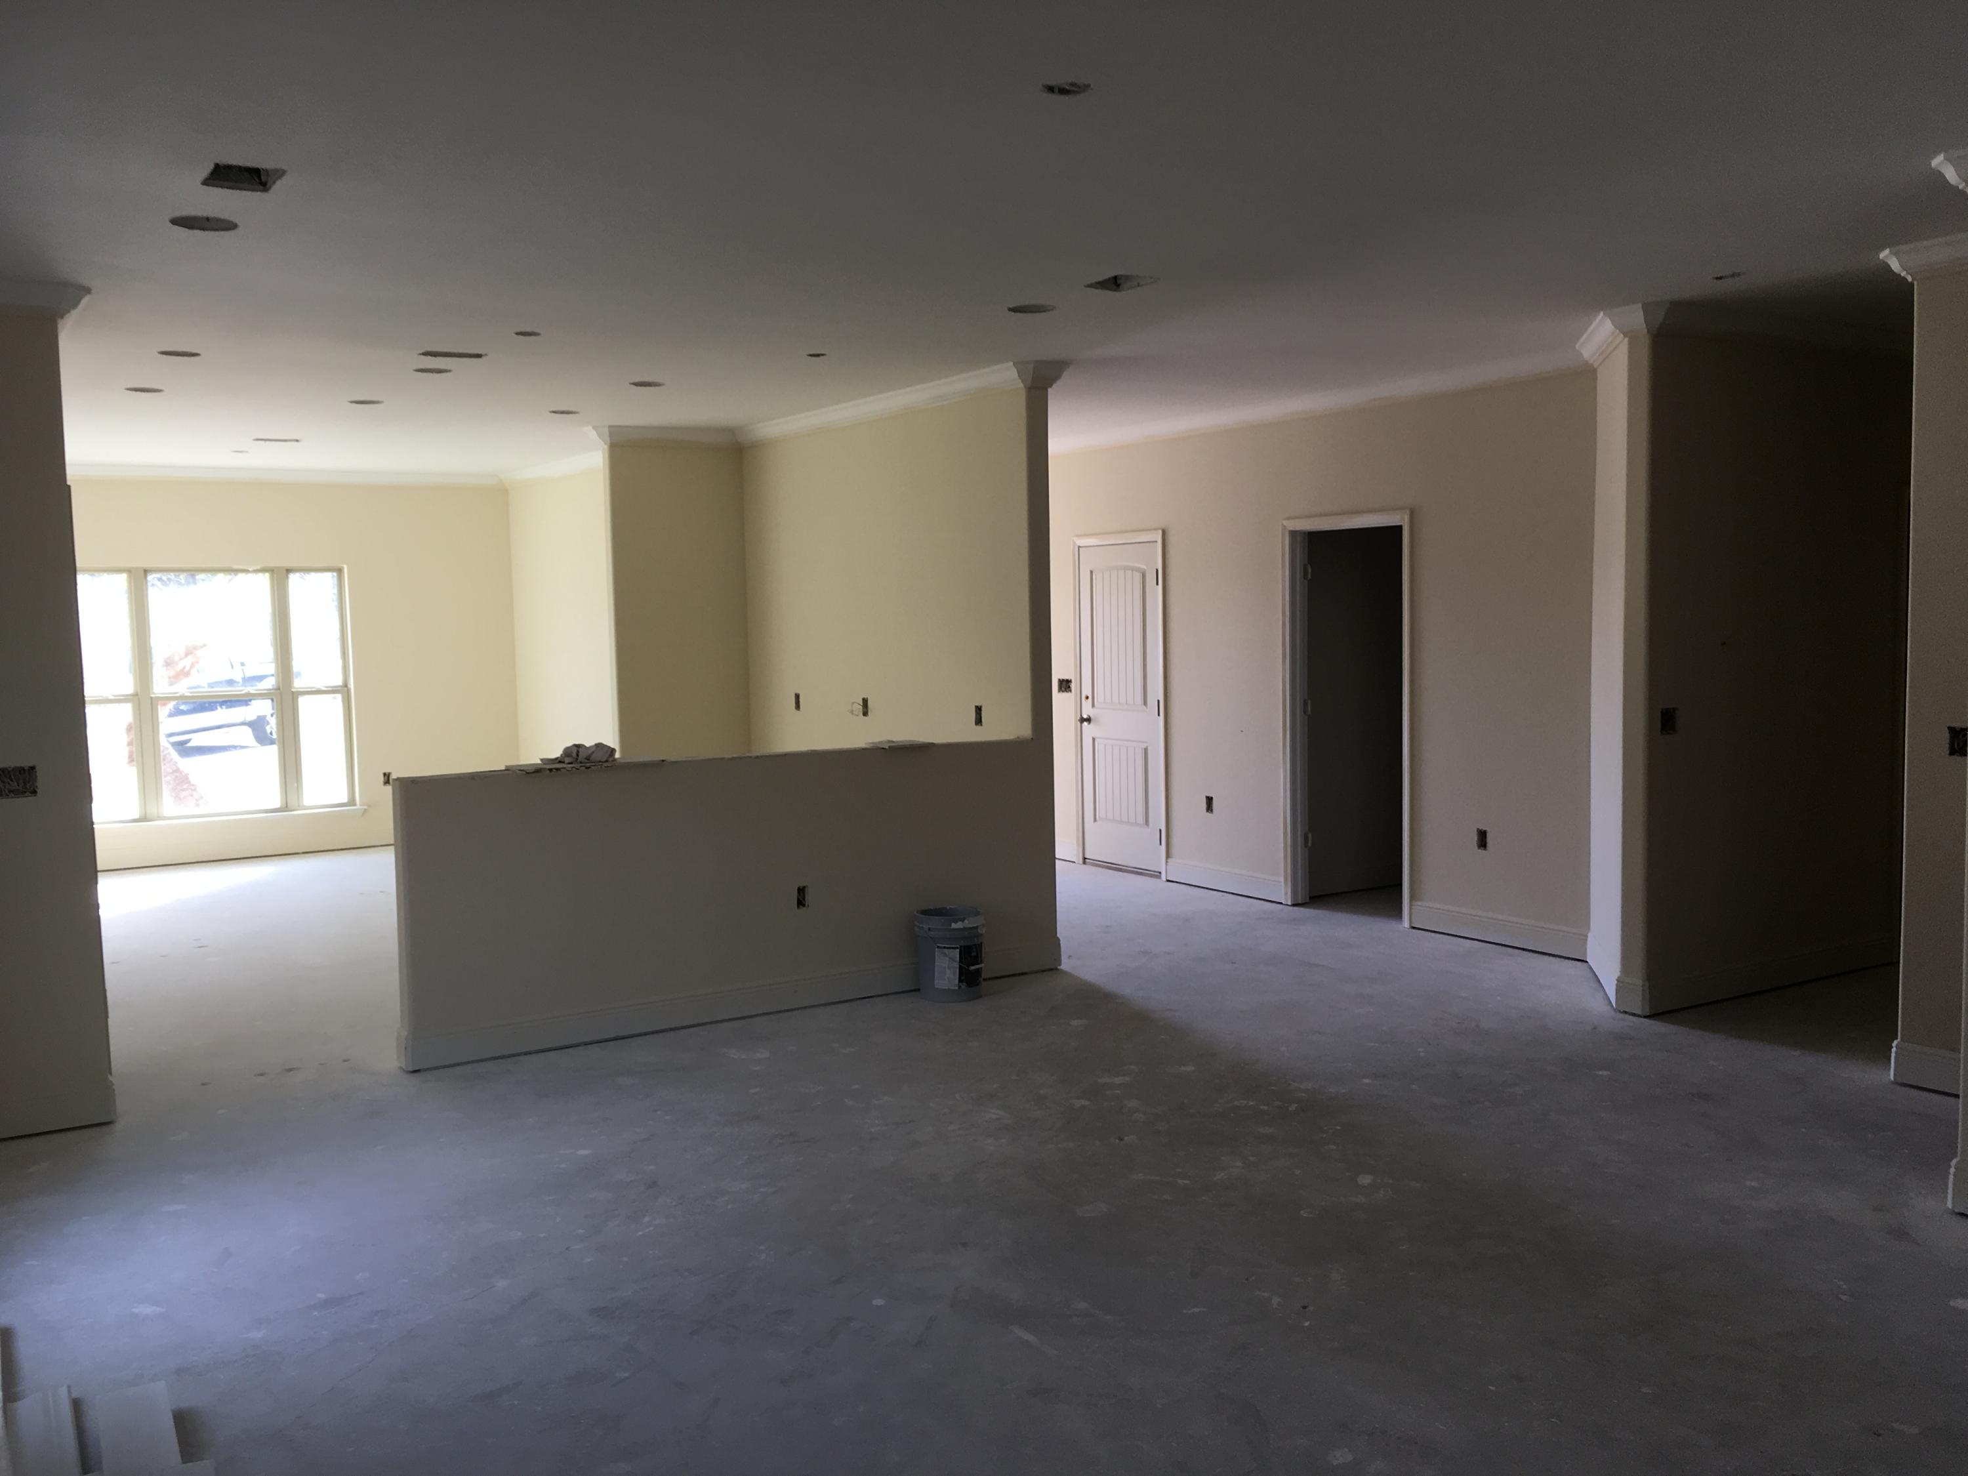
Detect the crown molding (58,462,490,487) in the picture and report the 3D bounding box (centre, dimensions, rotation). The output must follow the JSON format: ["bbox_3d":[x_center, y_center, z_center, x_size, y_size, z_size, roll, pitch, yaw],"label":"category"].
[{"bbox_3d":[-4.870,-1.850,11.665,3.033,0.100,0.090,-4,5,-32],"label":"crown molding"}]

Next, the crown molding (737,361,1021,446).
[{"bbox_3d":[-0.669,-1.693,8.604,0.090,0.100,3.164,-4,5,-32],"label":"crown molding"}]

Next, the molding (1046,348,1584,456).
[{"bbox_3d":[1.489,-1.772,9.081,0.090,0.100,4.371,-4,5,-32],"label":"molding"}]

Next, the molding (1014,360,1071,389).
[{"bbox_3d":[0.262,-1.610,7.304,0.283,0.100,0.090,-4,5,-32],"label":"molding"}]

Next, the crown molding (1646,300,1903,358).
[{"bbox_3d":[3.338,-1.624,6.717,1.906,0.100,0.090,-4,5,-32],"label":"crown molding"}]

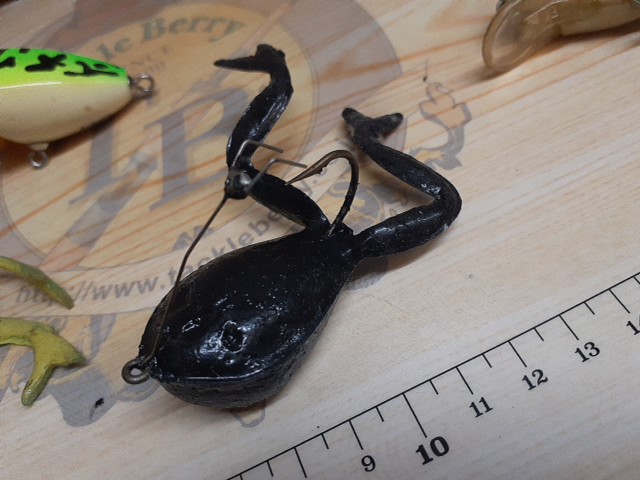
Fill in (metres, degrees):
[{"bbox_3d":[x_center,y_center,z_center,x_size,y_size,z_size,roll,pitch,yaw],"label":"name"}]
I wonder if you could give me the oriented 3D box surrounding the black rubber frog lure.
[{"bbox_3d":[-0.016,-0.015,0.095,0.074,0.032,0.074,-35,59,-10],"label":"black rubber frog lure"}]

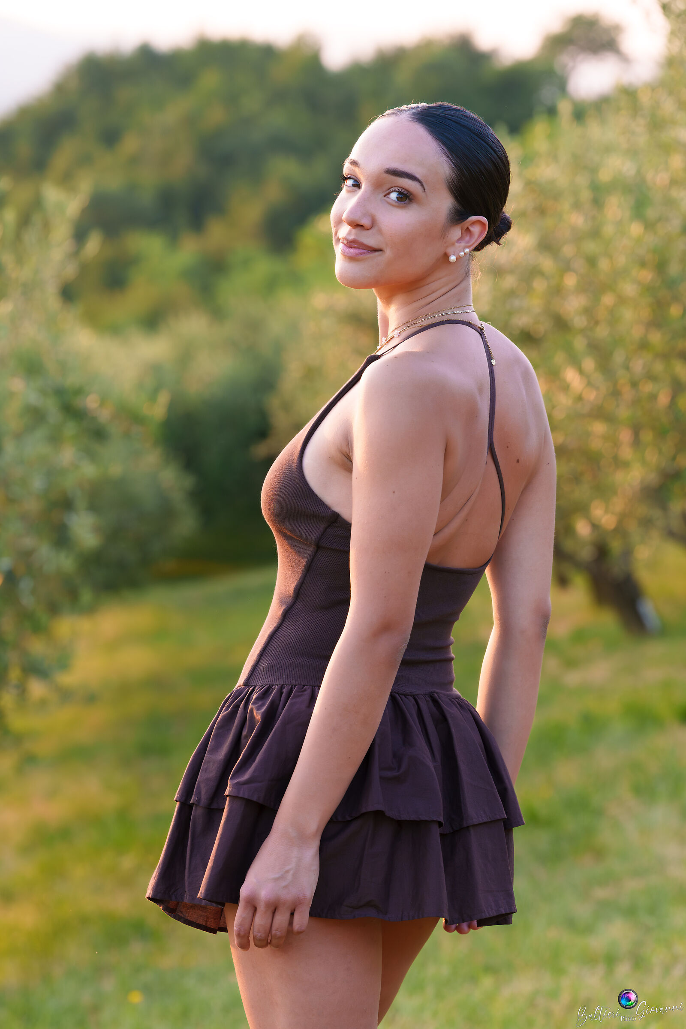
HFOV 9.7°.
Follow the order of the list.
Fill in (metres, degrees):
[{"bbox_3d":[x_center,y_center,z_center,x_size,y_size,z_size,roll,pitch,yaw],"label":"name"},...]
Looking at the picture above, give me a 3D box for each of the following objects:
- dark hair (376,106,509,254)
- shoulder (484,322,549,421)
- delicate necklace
[{"bbox_3d":[0.122,-0.403,4.800,0.155,0.180,0.185,7,0,40],"label":"dark hair"},{"bbox_3d":[0.206,-0.172,4.880,0.090,0.125,0.130,0,0,30],"label":"shoulder"},{"bbox_3d":[0.100,-0.220,4.780,0.125,0.060,0.120,0,0,27],"label":"delicate necklace"}]

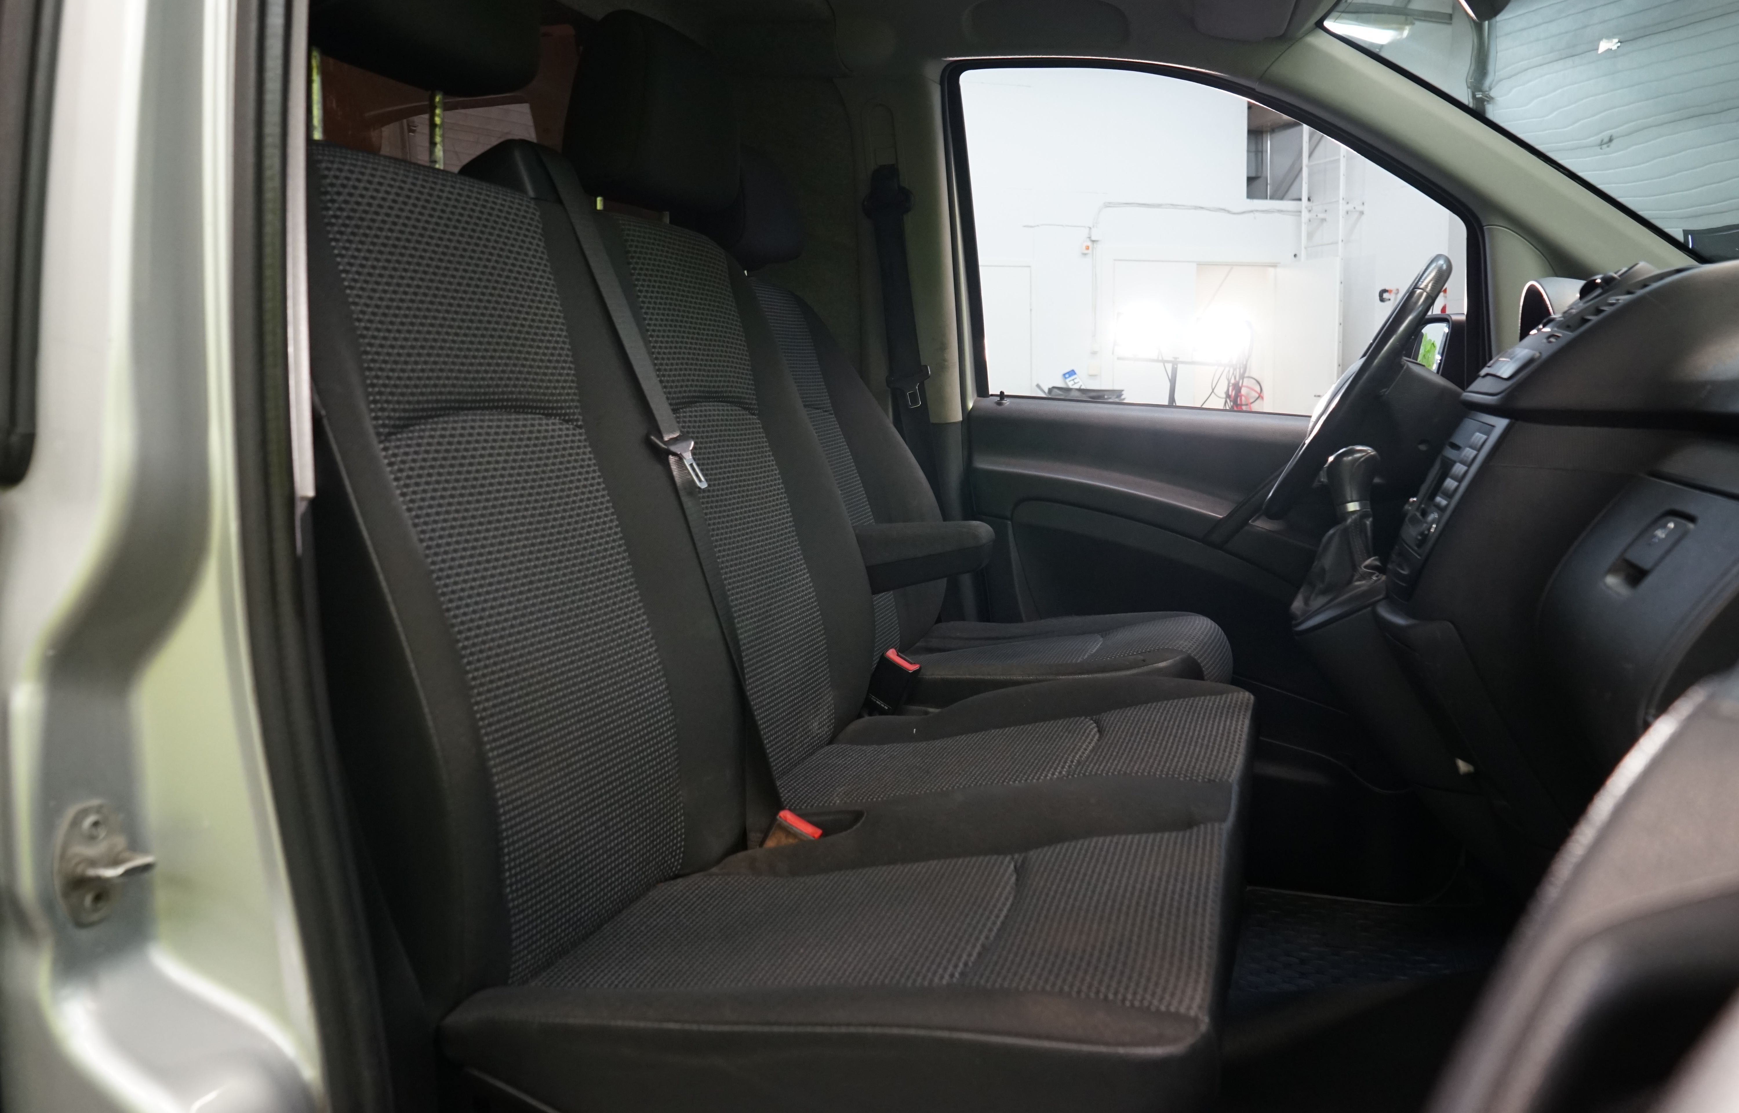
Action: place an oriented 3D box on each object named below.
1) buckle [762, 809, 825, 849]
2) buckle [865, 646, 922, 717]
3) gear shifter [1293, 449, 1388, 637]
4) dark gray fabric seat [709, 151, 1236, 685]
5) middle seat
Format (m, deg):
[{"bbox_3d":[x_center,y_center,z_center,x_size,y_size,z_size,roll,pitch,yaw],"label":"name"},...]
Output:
[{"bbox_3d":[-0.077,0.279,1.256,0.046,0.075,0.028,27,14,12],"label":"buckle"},{"bbox_3d":[0.028,0.162,1.663,0.047,0.082,0.028,23,14,13],"label":"buckle"},{"bbox_3d":[0.490,-0.018,1.413,0.100,0.195,0.095,1,8,17],"label":"gear shifter"},{"bbox_3d":[0.126,-0.116,1.885,0.747,0.951,0.475,1,8,17],"label":"dark gray fabric seat"},{"bbox_3d":[0.021,-0.058,1.378,0.708,0.975,0.446,1,8,17],"label":"middle seat"}]

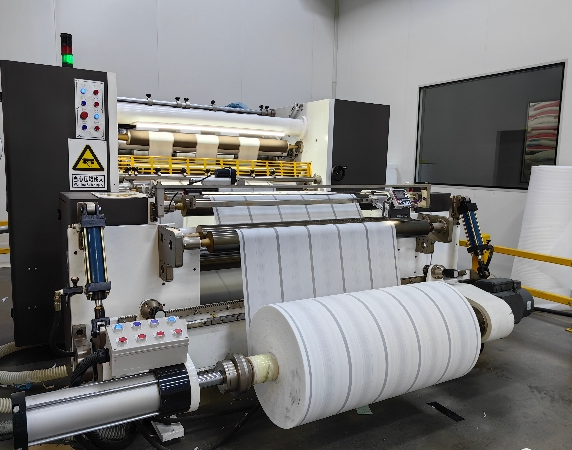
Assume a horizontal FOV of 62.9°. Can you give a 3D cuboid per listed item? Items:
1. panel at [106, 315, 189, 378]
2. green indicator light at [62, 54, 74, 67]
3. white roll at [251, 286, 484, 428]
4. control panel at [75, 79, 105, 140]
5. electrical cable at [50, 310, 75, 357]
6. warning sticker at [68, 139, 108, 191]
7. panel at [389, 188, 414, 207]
[{"bbox_3d":[-0.521,0.458,1.787,0.279,0.152,0.135,-3,22,-31],"label":"panel"},{"bbox_3d":[-1.336,-1.014,2.870,0.067,0.061,0.067,-3,8,-31],"label":"green indicator light"},{"bbox_3d":[0.382,0.573,2.225,1.001,0.503,0.503,-3,8,-31],"label":"white roll"},{"bbox_3d":[-1.167,-0.688,2.799,0.165,0.345,0.041,-3,8,-31],"label":"control panel"},{"bbox_3d":[-1.003,0.491,2.101,0.097,0.205,0.061,-3,8,-31],"label":"electrical cable"},{"bbox_3d":[-1.197,-0.362,2.842,0.217,0.306,0.004,-3,8,-31],"label":"warning sticker"},{"bbox_3d":[0.706,-0.160,2.915,0.121,0.121,0.051,-3,-23,-31],"label":"panel"}]

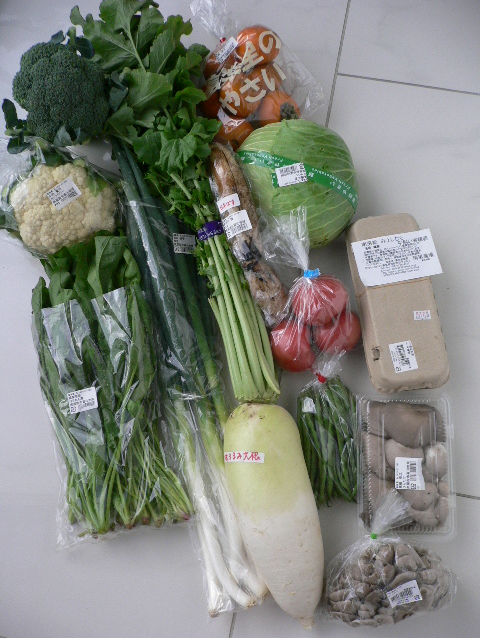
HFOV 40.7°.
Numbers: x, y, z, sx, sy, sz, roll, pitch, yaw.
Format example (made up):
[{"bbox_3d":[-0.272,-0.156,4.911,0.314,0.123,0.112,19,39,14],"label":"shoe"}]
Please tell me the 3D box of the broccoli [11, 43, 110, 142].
[{"bbox_3d":[-0.266,-0.335,0.963,0.138,0.130,0.143,-1,77,3],"label":"broccoli"}]

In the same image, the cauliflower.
[{"bbox_3d":[-0.254,-0.160,0.926,0.155,0.120,0.140,-1,77,3],"label":"cauliflower"}]

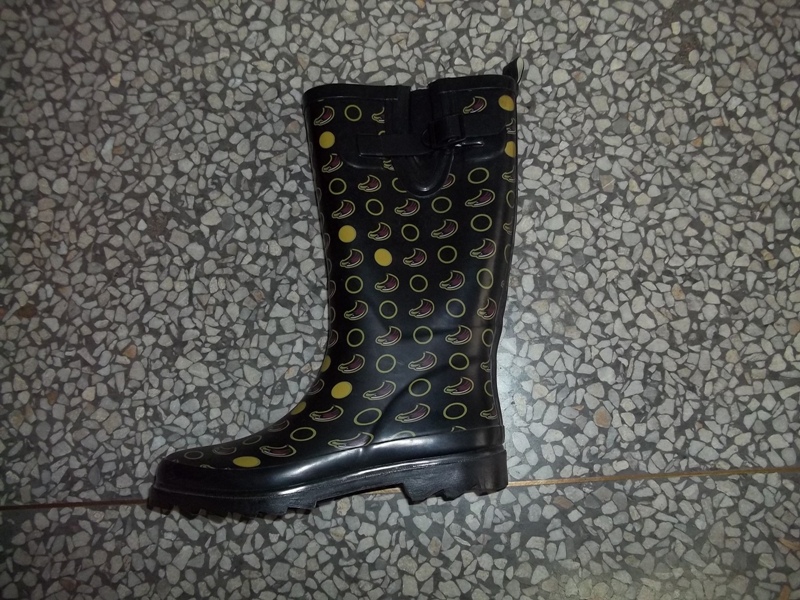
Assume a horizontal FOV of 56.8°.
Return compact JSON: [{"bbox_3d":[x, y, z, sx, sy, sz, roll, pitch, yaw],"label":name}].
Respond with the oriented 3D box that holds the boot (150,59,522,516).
[{"bbox_3d":[-0.050,-0.015,0.606,0.312,0.108,0.363,-2,82,3],"label":"boot"}]

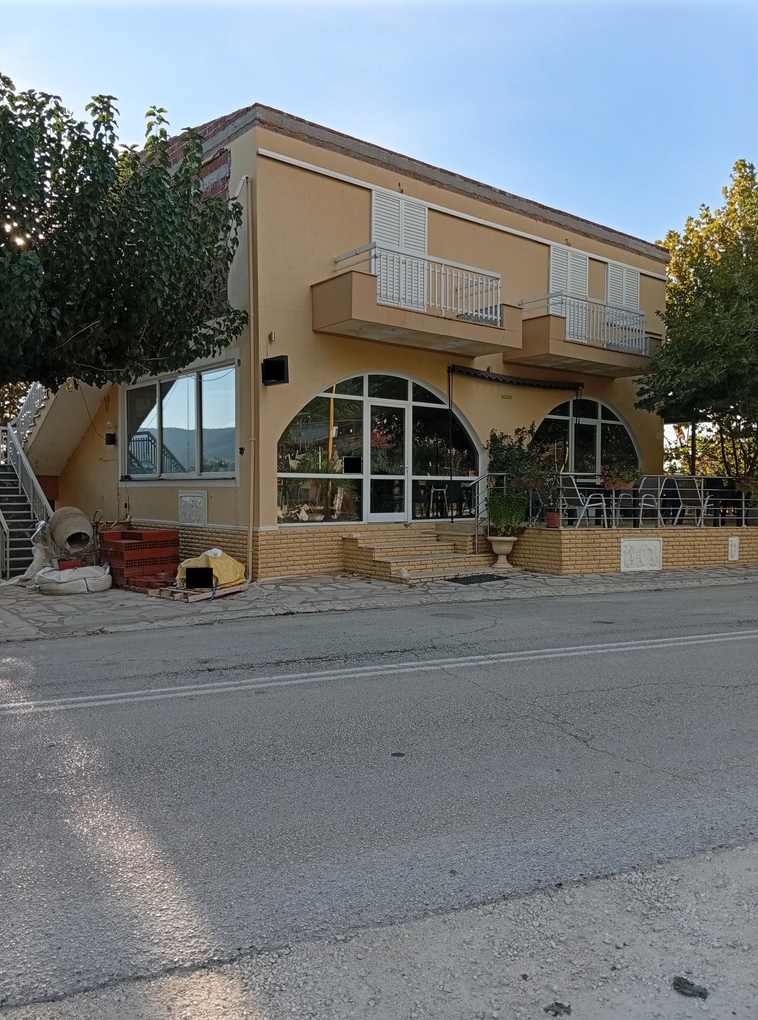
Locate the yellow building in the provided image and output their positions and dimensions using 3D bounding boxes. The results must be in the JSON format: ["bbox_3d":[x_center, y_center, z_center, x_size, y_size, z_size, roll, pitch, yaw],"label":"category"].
[{"bbox_3d":[-0.649,-3.389,21.200,13.800,8.600,12.600,-2,2,-39],"label":"yellow building"}]

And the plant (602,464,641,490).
[{"bbox_3d":[4.372,-0.604,13.832,0.620,0.500,0.340,-1,2,-20],"label":"plant"}]

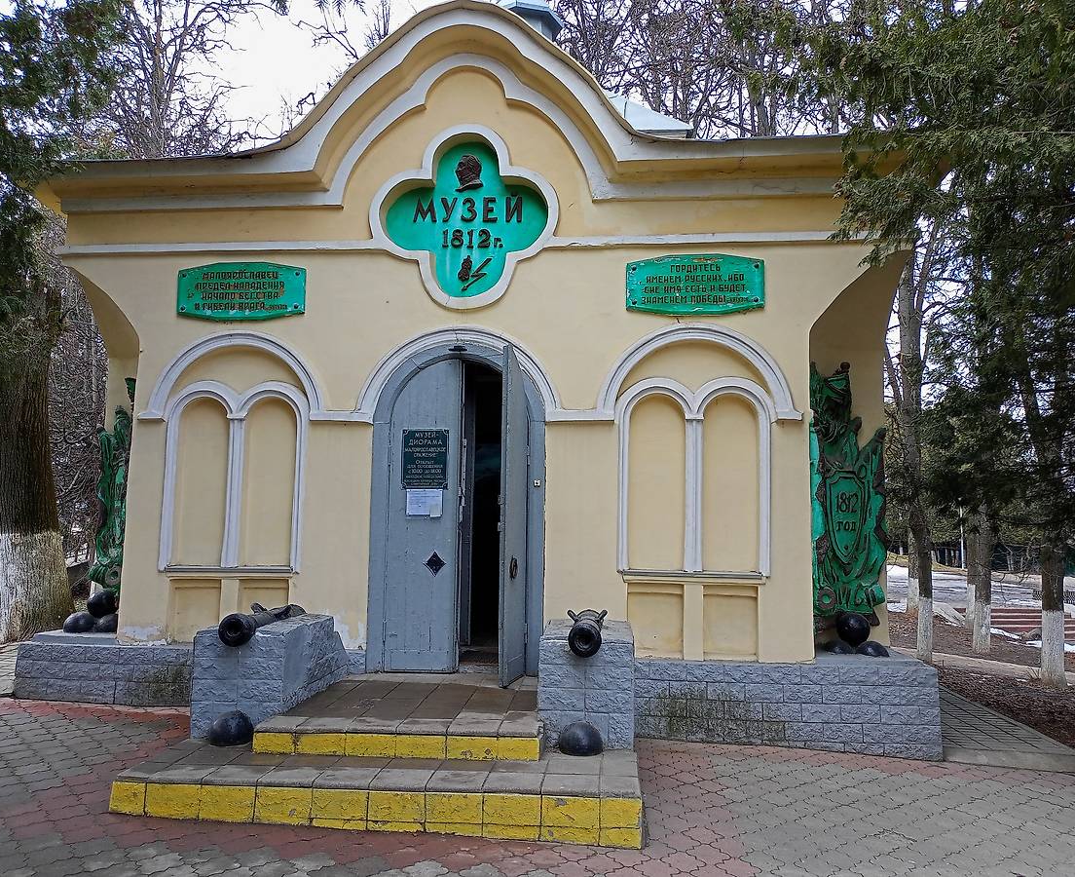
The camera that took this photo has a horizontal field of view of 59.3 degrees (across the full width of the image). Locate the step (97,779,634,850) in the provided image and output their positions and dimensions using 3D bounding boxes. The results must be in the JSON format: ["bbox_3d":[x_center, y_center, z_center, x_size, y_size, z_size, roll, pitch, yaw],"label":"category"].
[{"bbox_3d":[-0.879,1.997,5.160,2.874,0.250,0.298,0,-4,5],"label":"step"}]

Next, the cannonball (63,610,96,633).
[{"bbox_3d":[-4.187,1.675,8.642,0.270,0.195,0.270,0,-6,5],"label":"cannonball"}]

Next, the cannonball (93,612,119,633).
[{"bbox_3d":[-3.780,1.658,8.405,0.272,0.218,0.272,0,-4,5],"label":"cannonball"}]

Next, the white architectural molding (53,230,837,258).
[{"bbox_3d":[-0.617,-1.581,7.725,6.944,0.080,0.075,0,-4,5],"label":"white architectural molding"}]

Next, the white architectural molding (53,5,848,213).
[{"bbox_3d":[-0.694,-2.806,8.034,6.940,1.600,0.400,0,-7,5],"label":"white architectural molding"}]

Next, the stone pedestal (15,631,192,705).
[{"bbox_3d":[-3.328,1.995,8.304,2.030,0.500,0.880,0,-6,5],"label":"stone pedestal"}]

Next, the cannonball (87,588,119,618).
[{"bbox_3d":[-3.859,1.463,8.393,0.272,0.272,0.272,0,-4,5],"label":"cannonball"}]

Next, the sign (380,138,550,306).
[{"bbox_3d":[-0.637,-1.891,8.182,1.440,1.450,0.100,0,-7,5],"label":"sign"}]

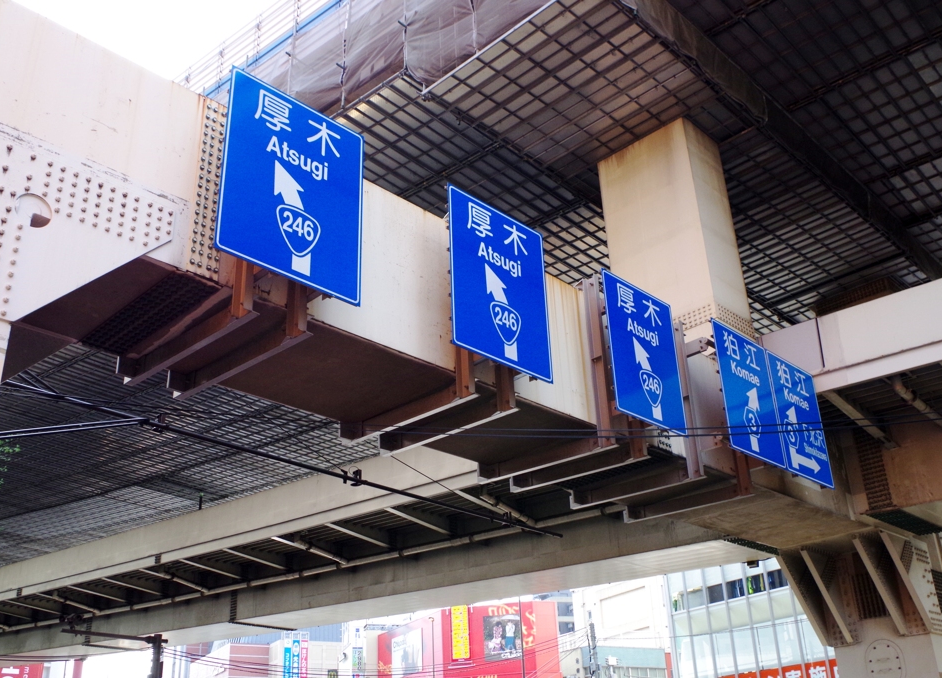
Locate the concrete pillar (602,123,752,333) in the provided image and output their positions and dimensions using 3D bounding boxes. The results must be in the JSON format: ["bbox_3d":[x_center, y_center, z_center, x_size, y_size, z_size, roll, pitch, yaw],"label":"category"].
[{"bbox_3d":[3.624,-1.365,17.265,1.940,4.700,1.240,-24,-32,39],"label":"concrete pillar"}]

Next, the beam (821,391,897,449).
[{"bbox_3d":[6.722,1.340,16.607,0.220,0.220,2.980,-22,-35,37],"label":"beam"}]

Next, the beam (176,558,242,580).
[{"bbox_3d":[-6.859,6.062,25.691,0.220,0.220,2.010,-20,-37,34],"label":"beam"}]

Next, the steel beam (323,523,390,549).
[{"bbox_3d":[-2.565,4.578,22.768,0.220,0.220,2.104,-20,-36,34],"label":"steel beam"}]

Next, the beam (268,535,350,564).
[{"bbox_3d":[-4.003,5.163,23.885,0.220,0.220,2.256,-20,-37,34],"label":"beam"}]

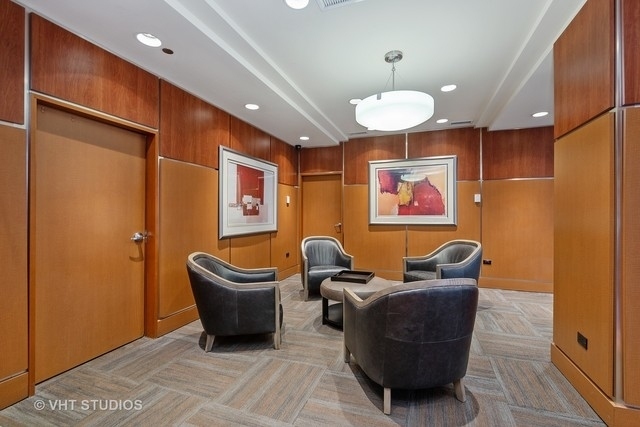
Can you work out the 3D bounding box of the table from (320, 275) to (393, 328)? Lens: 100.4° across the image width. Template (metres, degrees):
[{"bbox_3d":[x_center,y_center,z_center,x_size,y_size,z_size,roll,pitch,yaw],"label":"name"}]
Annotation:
[{"bbox_3d":[0.438,1.030,3.180,0.860,0.420,0.860,0,0,0],"label":"table"}]

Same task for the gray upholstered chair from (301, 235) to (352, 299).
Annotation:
[{"bbox_3d":[0.075,0.818,4.203,0.710,0.845,0.870,0,0,-9],"label":"gray upholstered chair"}]

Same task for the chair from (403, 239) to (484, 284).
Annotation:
[{"bbox_3d":[1.701,0.818,3.643,0.870,0.845,0.710,0,0,-17],"label":"chair"}]

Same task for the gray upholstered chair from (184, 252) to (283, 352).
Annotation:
[{"bbox_3d":[-0.828,0.818,2.693,0.870,0.845,0.710,0,0,-11],"label":"gray upholstered chair"}]

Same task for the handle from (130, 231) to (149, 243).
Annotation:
[{"bbox_3d":[-1.747,0.226,2.557,0.075,0.075,0.150,0,0,22],"label":"handle"}]

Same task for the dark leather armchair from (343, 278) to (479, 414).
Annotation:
[{"bbox_3d":[0.635,0.818,1.922,0.710,0.845,0.870,0,0,-12],"label":"dark leather armchair"}]

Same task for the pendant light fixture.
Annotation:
[{"bbox_3d":[0.683,-1.148,2.460,0.690,0.600,0.690,0,0,0],"label":"pendant light fixture"}]

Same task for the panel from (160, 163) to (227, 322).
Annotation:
[{"bbox_3d":[-1.420,0.255,3.150,0.030,1.600,1.040,0,0,22],"label":"panel"}]

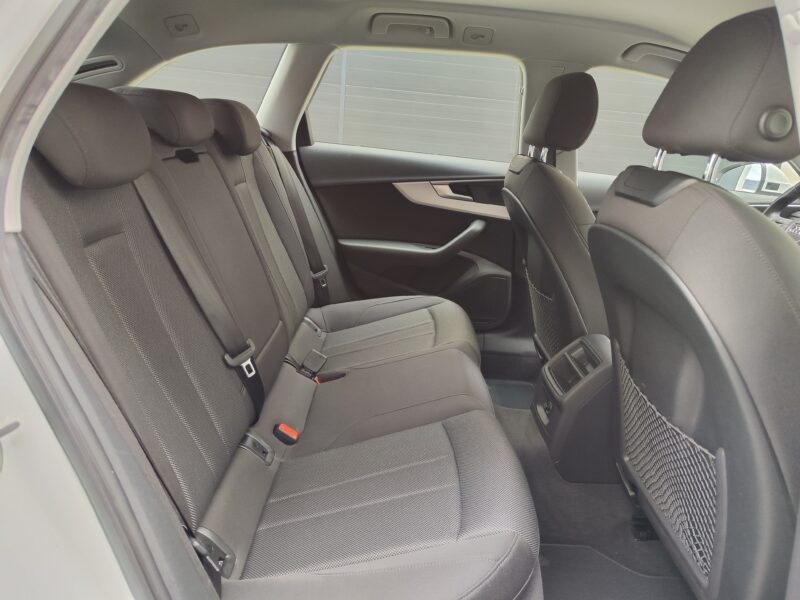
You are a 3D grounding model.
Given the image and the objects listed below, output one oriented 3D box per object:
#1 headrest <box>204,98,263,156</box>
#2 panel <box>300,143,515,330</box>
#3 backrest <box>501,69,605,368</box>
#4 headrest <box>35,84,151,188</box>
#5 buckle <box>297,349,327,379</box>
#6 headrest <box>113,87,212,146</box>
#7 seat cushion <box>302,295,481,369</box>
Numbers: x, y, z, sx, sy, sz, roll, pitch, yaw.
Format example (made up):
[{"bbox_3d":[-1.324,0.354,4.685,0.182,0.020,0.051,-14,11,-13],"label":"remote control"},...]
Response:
[{"bbox_3d":[-0.477,-0.476,1.477,0.145,0.155,0.250,-1,18,0],"label":"headrest"},{"bbox_3d":[0.030,-0.203,1.906,0.800,0.620,0.120,5,18,-2],"label":"panel"},{"bbox_3d":[0.438,-0.208,1.565,0.250,0.840,0.490,-9,18,3],"label":"backrest"},{"bbox_3d":[-0.477,-0.248,0.800,0.145,0.155,0.250,-1,18,0],"label":"headrest"},{"bbox_3d":[-0.241,0.172,1.502,0.052,0.070,0.035,33,15,-10],"label":"buckle"},{"bbox_3d":[-0.496,-0.387,1.130,0.145,0.125,0.240,-1,18,0],"label":"headrest"},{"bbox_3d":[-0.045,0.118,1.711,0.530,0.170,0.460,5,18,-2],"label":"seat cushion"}]

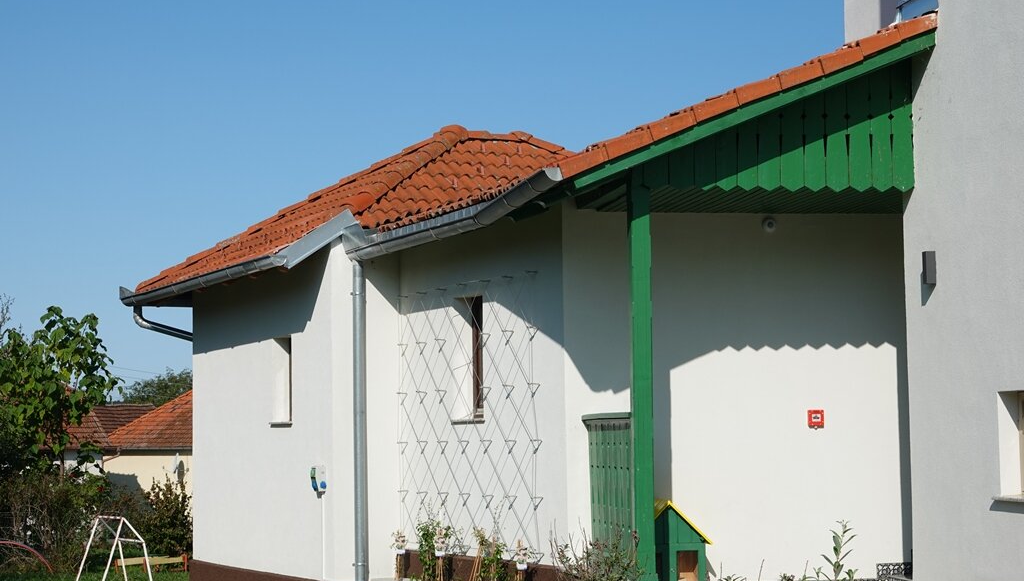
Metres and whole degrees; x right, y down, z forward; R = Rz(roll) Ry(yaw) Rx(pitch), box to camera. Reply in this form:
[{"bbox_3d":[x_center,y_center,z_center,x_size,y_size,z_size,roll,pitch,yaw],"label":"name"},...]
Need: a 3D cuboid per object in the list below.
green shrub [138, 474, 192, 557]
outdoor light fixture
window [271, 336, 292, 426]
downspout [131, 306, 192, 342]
[{"bbox_3d":[-4.681,3.112,24.636,0.880,1.188,0.850,-1,-5,0],"label":"green shrub"},{"bbox_3d":[3.289,-0.174,14.135,0.078,0.261,0.085,0,-5,-11],"label":"outdoor light fixture"},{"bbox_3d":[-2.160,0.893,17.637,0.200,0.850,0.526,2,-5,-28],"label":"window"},{"bbox_3d":[-3.909,0.370,20.215,0.866,0.435,0.160,-3,-5,23],"label":"downspout"}]

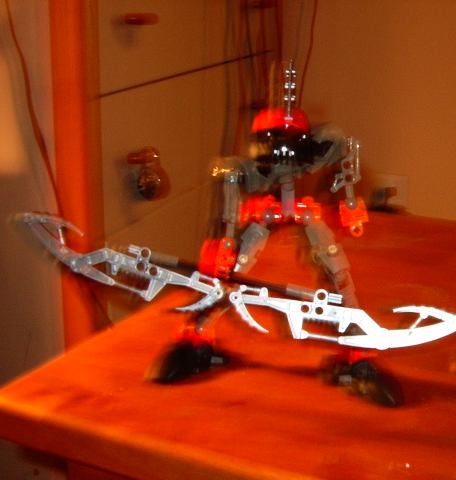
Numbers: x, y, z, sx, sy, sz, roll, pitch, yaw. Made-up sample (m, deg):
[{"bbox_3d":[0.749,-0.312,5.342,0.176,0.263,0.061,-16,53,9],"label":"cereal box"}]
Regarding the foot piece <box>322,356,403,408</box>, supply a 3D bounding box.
[{"bbox_3d":[0.087,0.085,0.591,0.022,0.018,0.044,-14,23,-41],"label":"foot piece"}]

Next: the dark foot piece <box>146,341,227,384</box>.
[{"bbox_3d":[-0.029,0.075,0.615,0.022,0.018,0.044,17,23,41],"label":"dark foot piece"}]

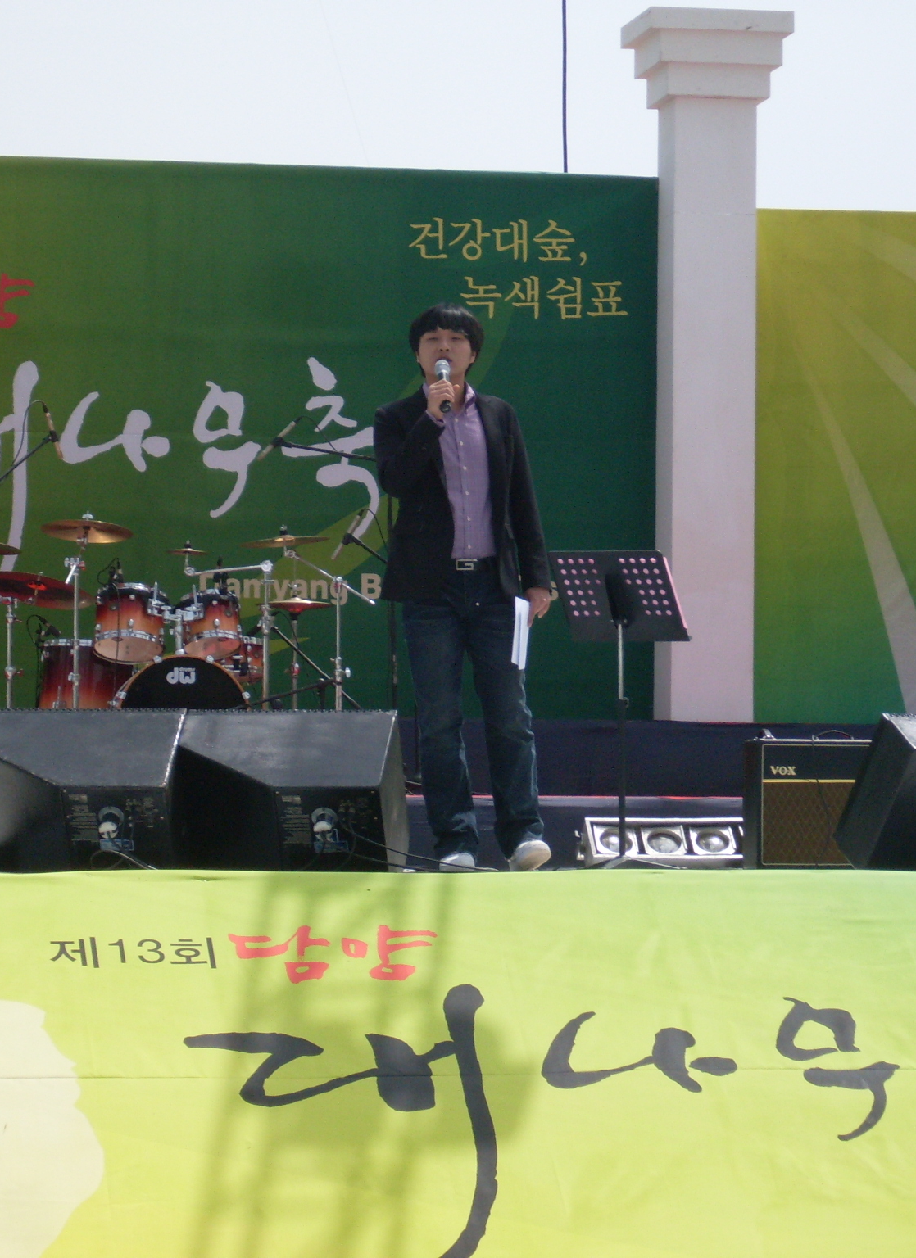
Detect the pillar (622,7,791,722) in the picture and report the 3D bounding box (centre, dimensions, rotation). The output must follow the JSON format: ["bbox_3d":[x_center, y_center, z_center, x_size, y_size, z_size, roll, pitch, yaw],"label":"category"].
[{"bbox_3d":[1.200,-1.235,26.500,0.690,3.400,0.690,1,-2,-9],"label":"pillar"}]

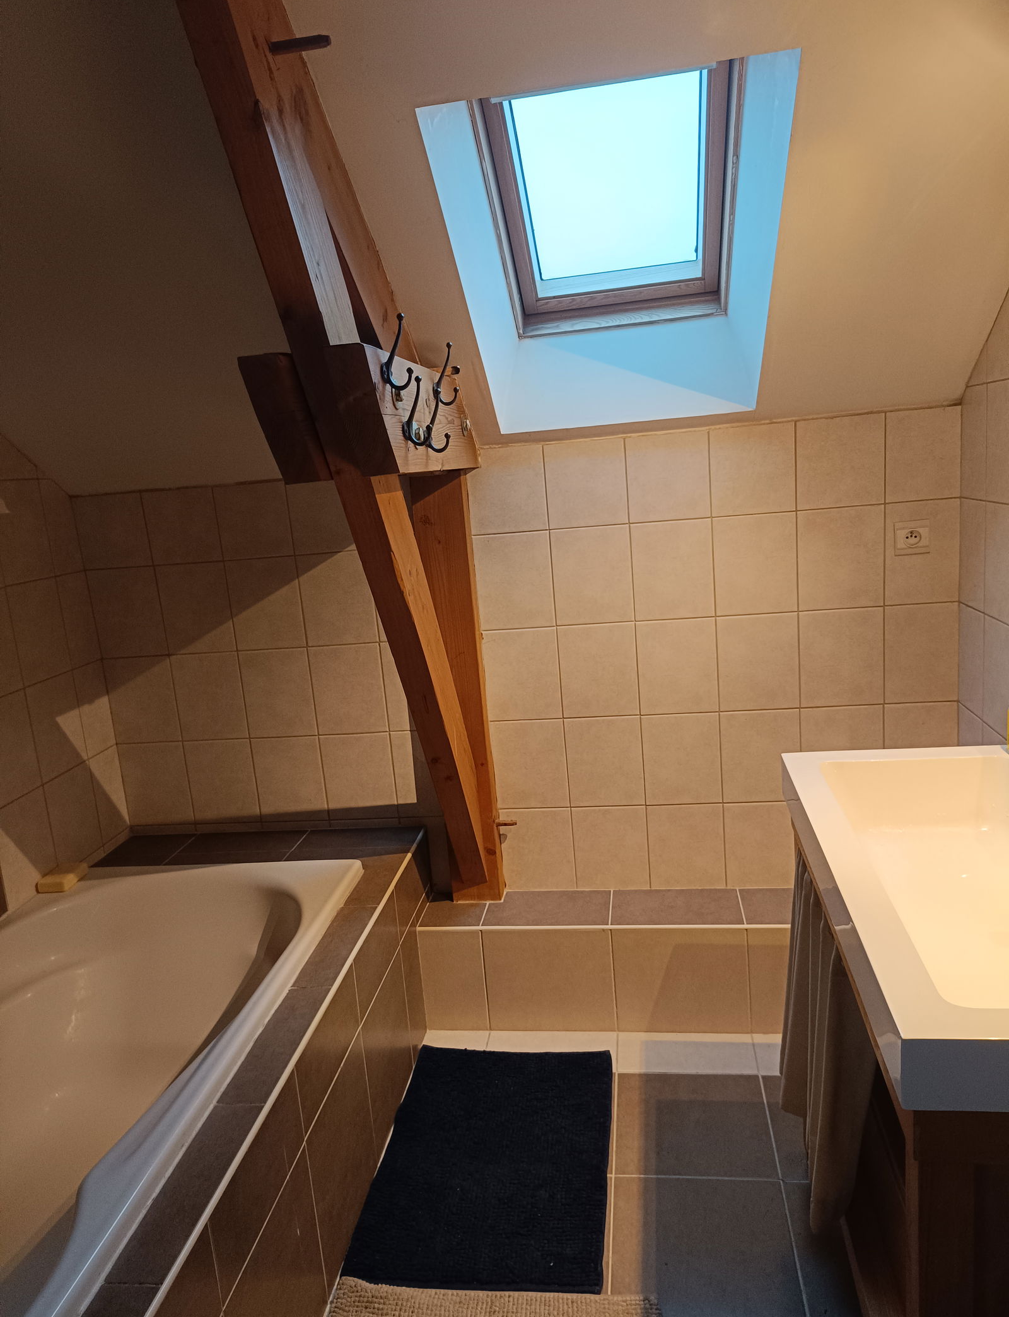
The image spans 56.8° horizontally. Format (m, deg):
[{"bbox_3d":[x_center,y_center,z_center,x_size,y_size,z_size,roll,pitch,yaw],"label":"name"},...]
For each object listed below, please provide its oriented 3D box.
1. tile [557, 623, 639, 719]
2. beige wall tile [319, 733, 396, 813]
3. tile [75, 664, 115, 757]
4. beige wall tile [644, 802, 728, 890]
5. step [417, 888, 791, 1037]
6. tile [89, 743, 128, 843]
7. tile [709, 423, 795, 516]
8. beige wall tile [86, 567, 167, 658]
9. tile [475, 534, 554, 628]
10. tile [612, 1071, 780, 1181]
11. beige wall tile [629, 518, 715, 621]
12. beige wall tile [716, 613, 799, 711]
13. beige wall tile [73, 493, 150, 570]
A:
[{"bbox_3d":[0.245,0.032,2.425,0.199,0.246,0.010,-3,12,9],"label":"tile"},{"bbox_3d":[-0.403,0.329,2.597,0.200,0.247,0.010,-3,11,9],"label":"beige wall tile"},{"bbox_3d":[-1.141,0.140,2.588,0.010,0.247,0.145,-3,11,8],"label":"tile"},{"bbox_3d":[0.486,0.502,2.491,0.199,0.236,0.010,-3,12,9],"label":"beige wall tile"},{"bbox_3d":[0.484,0.787,2.450,1.389,0.294,0.218,-3,11,9],"label":"step"},{"bbox_3d":[-1.118,0.383,2.635,0.010,0.247,0.144,-3,11,8],"label":"tile"},{"bbox_3d":[0.603,-0.456,2.268,0.199,0.207,0.010,-3,12,9],"label":"tile"},{"bbox_3d":[-1.046,-0.127,2.597,0.201,0.247,0.010,-3,11,9],"label":"beige wall tile"},{"bbox_3d":[0.026,-0.201,2.421,0.200,0.247,0.010,-3,11,9],"label":"tile"},{"bbox_3d":[0.414,1.028,2.057,0.331,0.010,0.328,-3,12,9],"label":"tile"},{"bbox_3d":[0.427,-0.224,2.361,0.200,0.247,0.010,-3,11,9],"label":"beige wall tile"},{"bbox_3d":[0.648,0.010,2.377,0.200,0.247,0.010,-3,11,9],"label":"beige wall tile"},{"bbox_3d":[-1.067,-0.349,2.560,0.204,0.200,0.010,-3,12,9],"label":"beige wall tile"}]

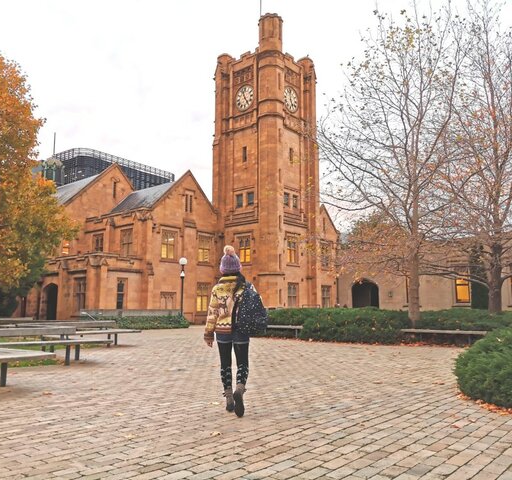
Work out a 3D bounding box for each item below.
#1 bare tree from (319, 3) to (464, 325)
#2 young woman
[{"bbox_3d":[5.005,-2.650,17.835,5.600,12.300,5.200,0,-8,0],"label":"bare tree"},{"bbox_3d":[-0.262,0.933,5.342,0.560,1.750,0.480,0,-8,-1],"label":"young woman"}]

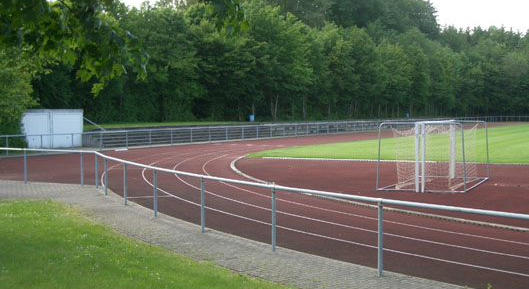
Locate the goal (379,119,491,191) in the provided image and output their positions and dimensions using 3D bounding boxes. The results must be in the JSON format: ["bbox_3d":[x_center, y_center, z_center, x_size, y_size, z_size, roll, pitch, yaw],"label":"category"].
[{"bbox_3d":[5.699,0.280,24.554,2.560,2.060,5.150,1,3,25],"label":"goal"}]

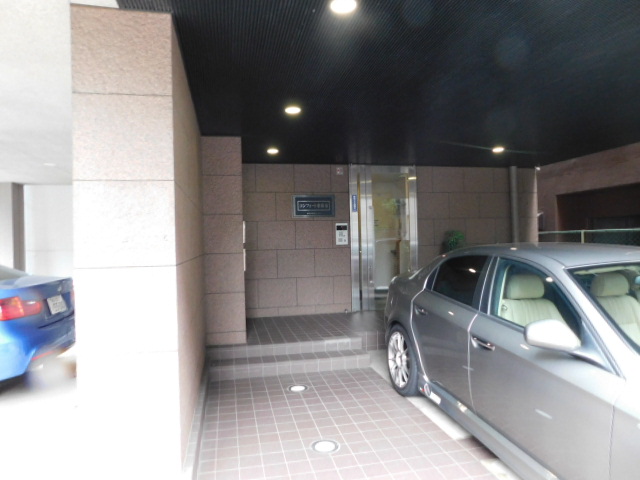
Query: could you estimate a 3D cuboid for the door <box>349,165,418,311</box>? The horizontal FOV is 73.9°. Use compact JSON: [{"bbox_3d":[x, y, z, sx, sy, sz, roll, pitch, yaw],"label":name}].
[{"bbox_3d":[1.063,-0.034,7.045,1.179,2.387,0.150,-1,0,-12],"label":"door"}]

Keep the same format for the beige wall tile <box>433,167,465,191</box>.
[{"bbox_3d":[2.201,-1.028,7.277,0.594,0.449,0.020,-1,0,-12],"label":"beige wall tile"}]

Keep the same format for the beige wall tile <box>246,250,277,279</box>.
[{"bbox_3d":[-0.962,0.386,6.673,0.578,0.449,0.030,-1,0,-12],"label":"beige wall tile"}]

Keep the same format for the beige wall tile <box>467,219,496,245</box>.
[{"bbox_3d":[2.801,-0.142,7.402,0.594,0.449,0.020,-1,0,-12],"label":"beige wall tile"}]

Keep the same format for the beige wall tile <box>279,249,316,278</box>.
[{"bbox_3d":[-0.372,0.375,6.712,0.594,0.449,0.020,-1,0,-12],"label":"beige wall tile"}]

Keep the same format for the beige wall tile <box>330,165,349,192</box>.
[{"bbox_3d":[0.324,-0.992,6.926,0.295,0.447,0.020,-1,0,-12],"label":"beige wall tile"}]

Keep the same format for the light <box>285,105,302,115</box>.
[{"bbox_3d":[-0.246,-1.212,3.938,0.144,0.040,0.144,-1,0,-12],"label":"light"}]

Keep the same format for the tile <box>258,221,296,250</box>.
[{"bbox_3d":[-0.687,-0.073,6.732,0.596,0.449,0.030,-1,0,-12],"label":"tile"}]

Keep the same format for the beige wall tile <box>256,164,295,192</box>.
[{"bbox_3d":[-0.699,-0.968,6.706,0.594,0.447,0.020,-1,0,-12],"label":"beige wall tile"}]

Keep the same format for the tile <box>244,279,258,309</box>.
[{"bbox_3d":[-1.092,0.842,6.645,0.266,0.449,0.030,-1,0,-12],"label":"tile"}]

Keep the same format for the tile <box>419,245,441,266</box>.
[{"bbox_3d":[1.941,0.325,7.213,0.592,0.449,0.020,-1,0,-12],"label":"tile"}]

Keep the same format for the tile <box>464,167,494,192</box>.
[{"bbox_3d":[2.808,-1.060,7.501,0.596,0.449,0.030,-1,0,-12],"label":"tile"}]

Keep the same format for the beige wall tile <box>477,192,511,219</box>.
[{"bbox_3d":[3.110,-0.614,7.569,0.596,0.449,0.030,-1,0,-12],"label":"beige wall tile"}]

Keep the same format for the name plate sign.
[{"bbox_3d":[-0.088,-0.535,6.809,0.694,0.369,0.030,-1,0,-12],"label":"name plate sign"}]

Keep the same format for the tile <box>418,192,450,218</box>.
[{"bbox_3d":[1.929,-0.579,7.268,0.594,0.447,0.020,-1,0,-12],"label":"tile"}]

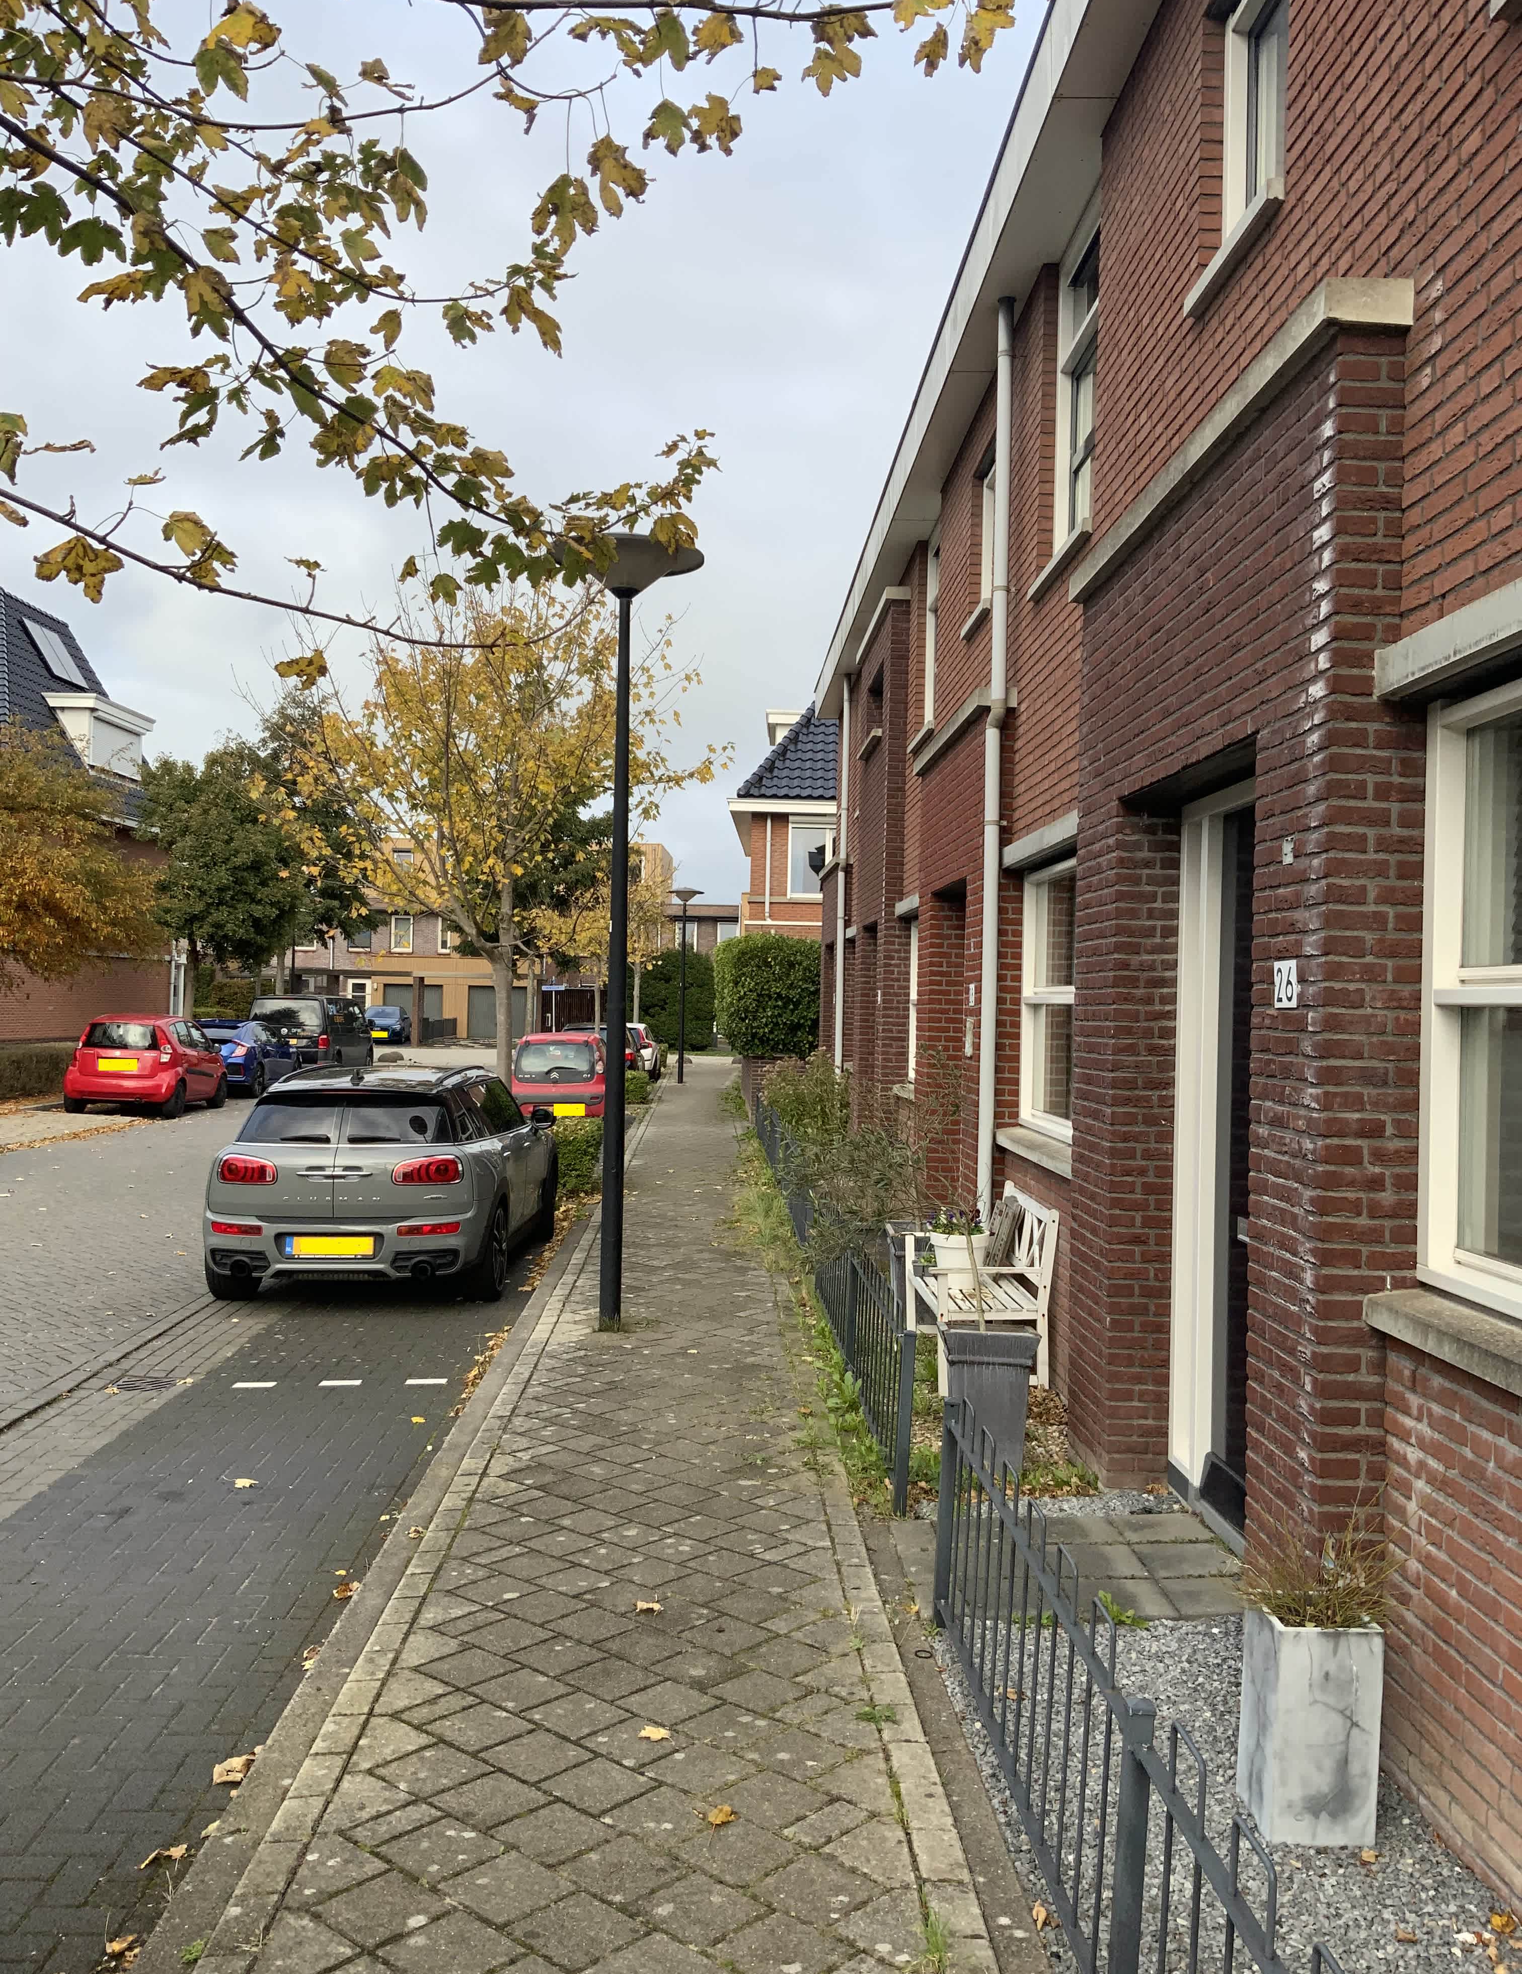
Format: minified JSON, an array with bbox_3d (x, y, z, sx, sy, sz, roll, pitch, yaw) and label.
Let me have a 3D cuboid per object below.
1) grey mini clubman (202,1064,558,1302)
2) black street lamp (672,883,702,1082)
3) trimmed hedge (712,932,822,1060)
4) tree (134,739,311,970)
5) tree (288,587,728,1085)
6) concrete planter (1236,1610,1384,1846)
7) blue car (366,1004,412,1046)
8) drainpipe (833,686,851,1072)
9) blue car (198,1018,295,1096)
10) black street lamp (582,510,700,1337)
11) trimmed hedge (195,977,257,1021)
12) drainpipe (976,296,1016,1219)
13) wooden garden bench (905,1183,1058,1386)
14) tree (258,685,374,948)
[{"bbox_3d":[-2.537,1.244,11.977,1.830,1.430,4.250,1,0,-1],"label":"grey mini clubman"},{"bbox_3d":[-1.680,-0.073,36.567,0.840,4.250,0.840,1,0,-2],"label":"black street lamp"},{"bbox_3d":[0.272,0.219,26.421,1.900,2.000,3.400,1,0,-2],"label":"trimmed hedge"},{"bbox_3d":[-10.337,-1.368,32.203,3.600,6.650,3.600,1,0,-2],"label":"tree"},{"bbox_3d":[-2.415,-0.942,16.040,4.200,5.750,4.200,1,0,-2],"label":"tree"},{"bbox_3d":[1.188,1.589,3.710,0.223,0.455,0.223,1,0,-2],"label":"concrete planter"},{"bbox_3d":[-15.129,1.501,68.987,1.800,1.450,4.200,1,0,-6],"label":"blue car"},{"bbox_3d":[0.956,-0.846,20.111,0.109,5.594,0.089,1,0,-2],"label":"drainpipe"},{"bbox_3d":[-10.496,1.374,33.890,1.800,1.430,4.450,1,0,-1],"label":"blue car"},{"bbox_3d":[-0.775,-0.273,9.293,0.860,4.250,0.860,1,0,-2],"label":"black street lamp"},{"bbox_3d":[-14.750,0.952,48.000,2.700,2.350,1.200,1,0,-2],"label":"trimmed hedge"},{"bbox_3d":[1.266,-0.943,9.192,0.110,5.530,0.110,1,0,-2],"label":"drainpipe"},{"bbox_3d":[1.044,1.431,8.270,0.574,0.851,1.228,1,0,-2],"label":"wooden garden bench"},{"bbox_3d":[-12.094,-2.754,43.996,4.600,9.800,4.600,1,0,-2],"label":"tree"}]

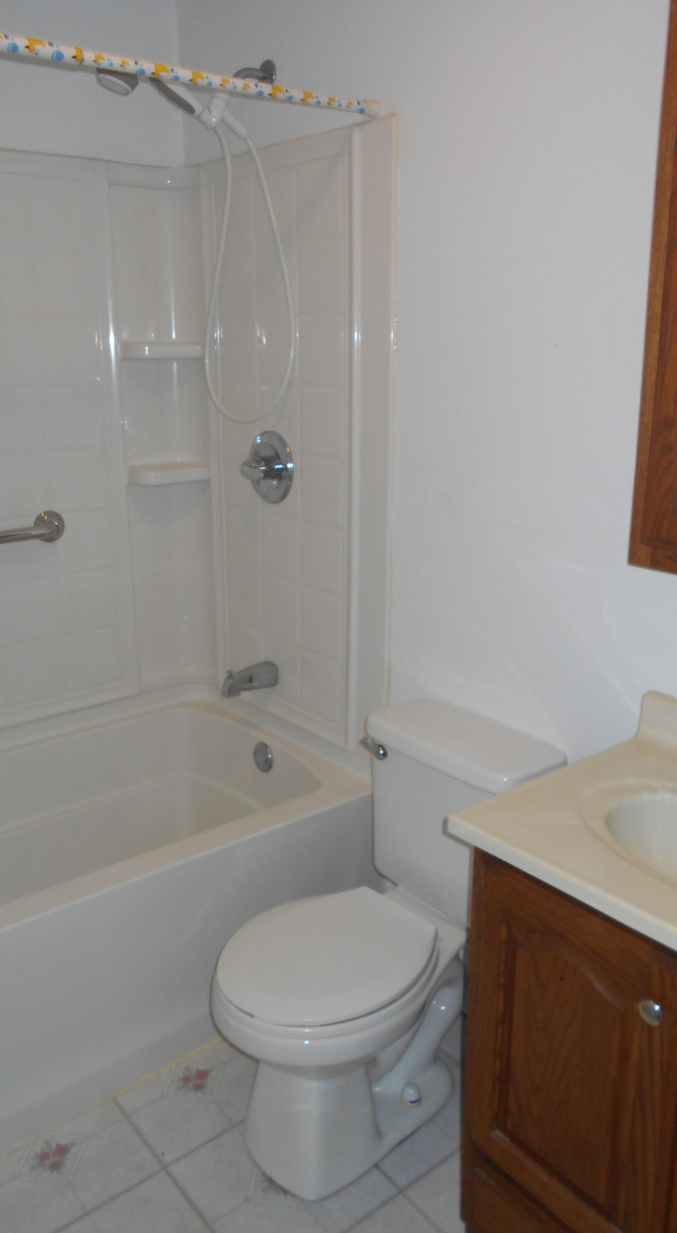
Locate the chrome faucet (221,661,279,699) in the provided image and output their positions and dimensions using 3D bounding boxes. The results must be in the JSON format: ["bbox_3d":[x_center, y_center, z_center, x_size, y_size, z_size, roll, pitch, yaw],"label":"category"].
[{"bbox_3d":[-0.235,0.160,2.394,0.152,0.072,0.055,-13,21,-37],"label":"chrome faucet"}]

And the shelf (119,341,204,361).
[{"bbox_3d":[-0.457,-0.683,2.366,0.223,0.040,0.135,-13,21,-37],"label":"shelf"}]

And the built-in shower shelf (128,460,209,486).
[{"bbox_3d":[-0.453,-0.375,2.461,0.220,0.040,0.135,-13,21,-37],"label":"built-in shower shelf"}]

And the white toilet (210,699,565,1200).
[{"bbox_3d":[0.064,0.624,1.754,0.658,0.722,0.387,-13,21,-37],"label":"white toilet"}]

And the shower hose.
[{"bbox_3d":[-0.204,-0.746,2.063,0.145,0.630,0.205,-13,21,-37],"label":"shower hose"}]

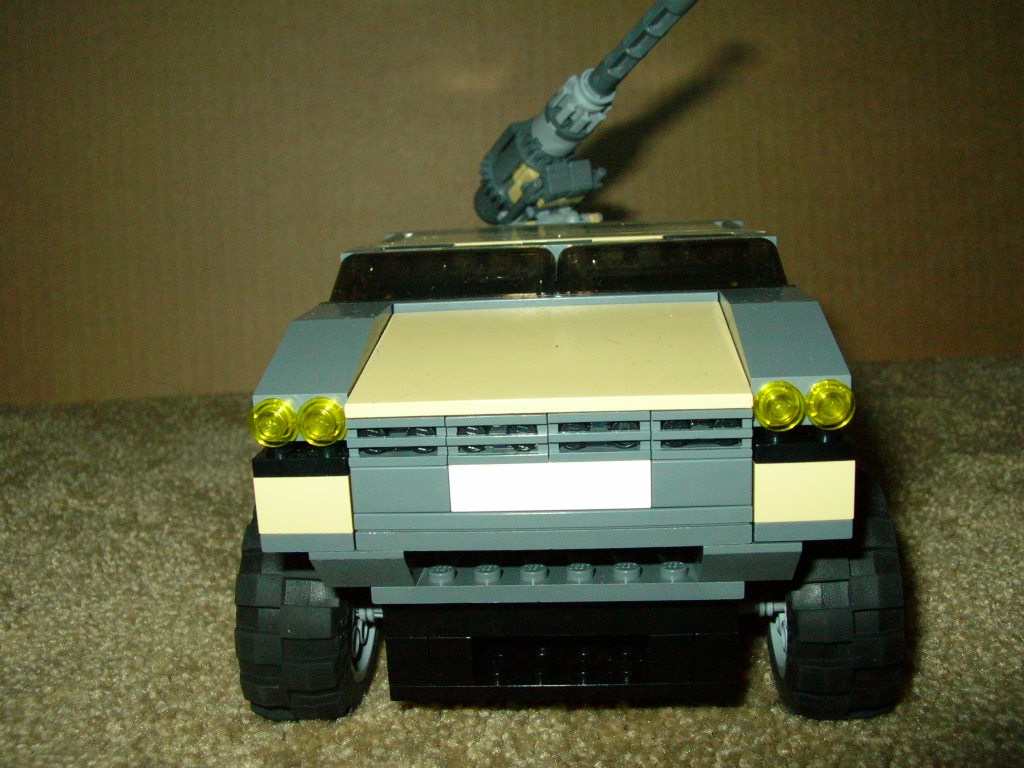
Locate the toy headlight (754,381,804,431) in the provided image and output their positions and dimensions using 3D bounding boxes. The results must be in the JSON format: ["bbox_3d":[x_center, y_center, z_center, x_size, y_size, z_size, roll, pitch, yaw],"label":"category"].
[{"bbox_3d":[0.041,0.003,0.164,0.008,0.008,0.005,-2,13,5],"label":"toy headlight"}]

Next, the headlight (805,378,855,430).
[{"bbox_3d":[0.049,0.003,0.164,0.008,0.008,0.005,-2,13,5],"label":"headlight"}]

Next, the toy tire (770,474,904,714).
[{"bbox_3d":[0.068,0.044,0.229,0.025,0.055,0.055,-2,13,5],"label":"toy tire"}]

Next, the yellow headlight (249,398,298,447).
[{"bbox_3d":[-0.038,0.006,0.171,0.008,0.008,0.005,-2,13,5],"label":"yellow headlight"}]

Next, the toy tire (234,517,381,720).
[{"bbox_3d":[-0.044,0.047,0.238,0.025,0.055,0.055,-2,13,5],"label":"toy tire"}]

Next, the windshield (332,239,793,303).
[{"bbox_3d":[0.009,-0.025,0.227,0.096,0.011,0.015,-2,13,5],"label":"windshield"}]

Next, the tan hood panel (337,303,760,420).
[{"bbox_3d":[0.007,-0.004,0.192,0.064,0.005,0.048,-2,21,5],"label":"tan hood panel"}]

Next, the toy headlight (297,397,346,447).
[{"bbox_3d":[-0.030,0.006,0.170,0.008,0.008,0.005,-2,13,5],"label":"toy headlight"}]

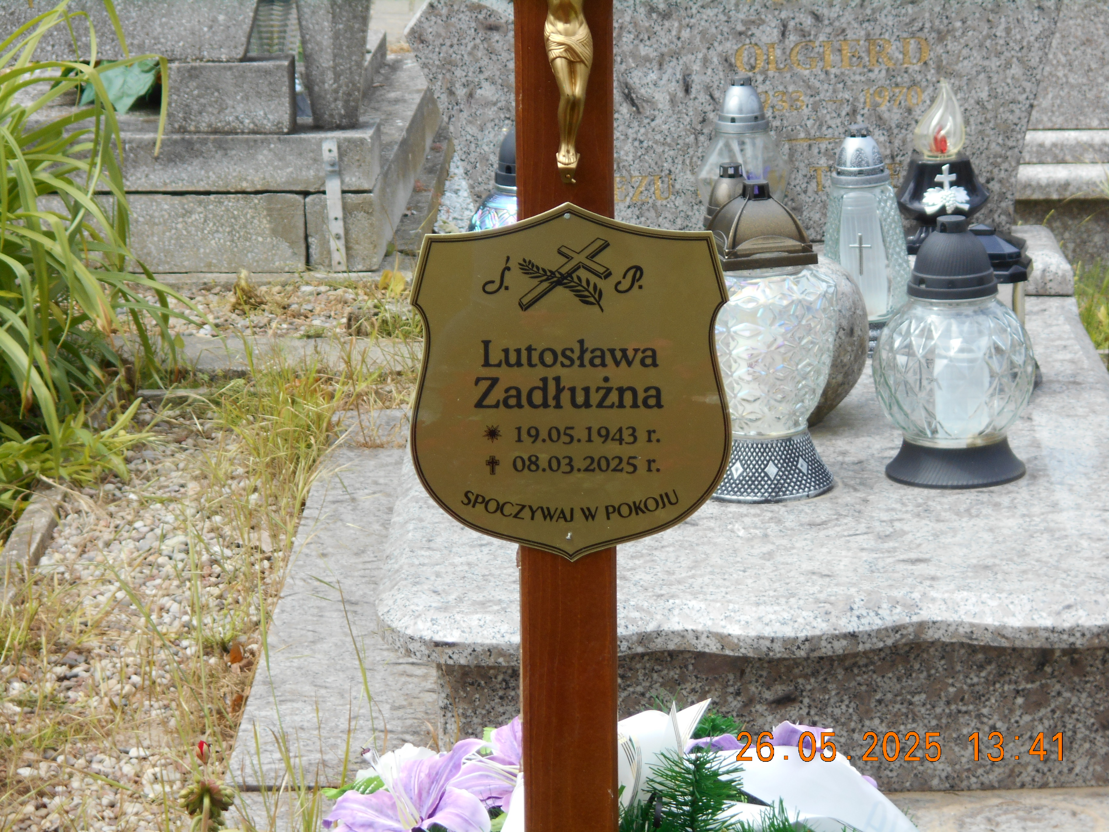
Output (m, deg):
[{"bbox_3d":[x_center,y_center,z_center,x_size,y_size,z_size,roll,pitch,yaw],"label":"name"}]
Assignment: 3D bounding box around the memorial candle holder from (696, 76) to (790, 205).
[{"bbox_3d":[0.247,-0.330,5.446,0.121,0.228,0.121,-1,14,3],"label":"memorial candle holder"}]

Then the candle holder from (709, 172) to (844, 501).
[{"bbox_3d":[0.220,-0.089,4.481,0.168,0.334,0.168,-5,15,-13],"label":"candle holder"}]

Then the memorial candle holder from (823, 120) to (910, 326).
[{"bbox_3d":[0.379,-0.215,5.072,0.110,0.278,0.110,3,15,16],"label":"memorial candle holder"}]

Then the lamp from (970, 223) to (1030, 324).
[{"bbox_3d":[0.513,-0.139,4.957,0.129,0.181,0.129,0,14,6],"label":"lamp"}]

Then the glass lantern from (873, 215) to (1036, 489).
[{"bbox_3d":[0.435,-0.076,4.515,0.177,0.282,0.177,0,14,6],"label":"glass lantern"}]

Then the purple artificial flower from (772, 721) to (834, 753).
[{"bbox_3d":[0.214,0.286,3.600,0.075,0.050,0.070,-1,14,3],"label":"purple artificial flower"}]

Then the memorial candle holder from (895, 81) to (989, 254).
[{"bbox_3d":[0.508,-0.325,5.410,0.119,0.223,0.119,-1,14,1],"label":"memorial candle holder"}]

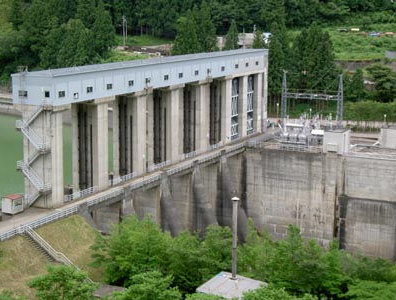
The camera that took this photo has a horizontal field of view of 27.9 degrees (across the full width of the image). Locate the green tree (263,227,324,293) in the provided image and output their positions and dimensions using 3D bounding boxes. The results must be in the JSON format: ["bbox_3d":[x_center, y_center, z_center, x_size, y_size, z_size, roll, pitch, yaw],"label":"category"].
[{"bbox_3d":[11.257,12.986,93.007,7.000,8.890,6.300,0,11,0],"label":"green tree"}]

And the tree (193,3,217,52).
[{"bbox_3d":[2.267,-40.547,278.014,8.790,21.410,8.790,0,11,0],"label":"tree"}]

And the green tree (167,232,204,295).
[{"bbox_3d":[-1.643,13.841,97.006,4.380,8.390,4.380,0,11,0],"label":"green tree"}]

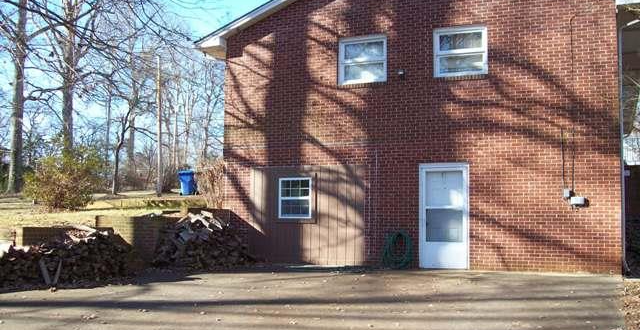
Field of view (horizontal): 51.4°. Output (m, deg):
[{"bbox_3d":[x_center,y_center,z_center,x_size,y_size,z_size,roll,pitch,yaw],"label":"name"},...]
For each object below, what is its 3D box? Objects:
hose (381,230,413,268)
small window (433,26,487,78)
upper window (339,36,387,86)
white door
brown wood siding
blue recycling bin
[{"bbox_3d":[1.545,1.697,13.381,0.613,0.779,0.200,-2,-6,21],"label":"hose"},{"bbox_3d":[2.835,-2.280,13.422,1.076,0.981,0.120,-2,-6,21],"label":"small window"},{"bbox_3d":[0.913,-2.218,14.166,1.068,0.990,0.120,-2,-6,21],"label":"upper window"},{"bbox_3d":[2.460,1.023,13.206,0.980,2.078,0.120,-2,-6,21],"label":"white door"},{"bbox_3d":[-0.298,1.074,14.277,2.641,2.098,0.100,-2,-6,21],"label":"brown wood siding"},{"bbox_3d":[-5.963,0.825,30.000,0.680,1.090,0.780,0,-6,5],"label":"blue recycling bin"}]

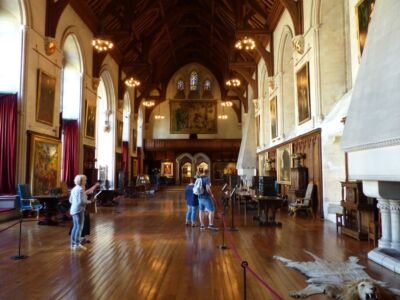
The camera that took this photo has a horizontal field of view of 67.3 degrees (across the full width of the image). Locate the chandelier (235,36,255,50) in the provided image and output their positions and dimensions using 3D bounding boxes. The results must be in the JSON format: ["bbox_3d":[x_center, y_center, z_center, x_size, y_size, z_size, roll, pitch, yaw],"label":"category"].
[{"bbox_3d":[1.885,-4.402,12.499,0.770,0.290,0.770,0,-4,1],"label":"chandelier"}]

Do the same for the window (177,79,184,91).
[{"bbox_3d":[-2.396,-8.170,37.802,0.955,1.550,0.200,0,-4,1],"label":"window"}]

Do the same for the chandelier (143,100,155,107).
[{"bbox_3d":[-4.318,-3.930,25.386,0.970,0.350,0.970,0,-5,1],"label":"chandelier"}]

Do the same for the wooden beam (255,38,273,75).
[{"bbox_3d":[3.795,-5.557,18.022,1.096,2.324,0.320,0,-4,1],"label":"wooden beam"}]

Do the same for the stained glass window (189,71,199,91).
[{"bbox_3d":[-0.751,-9.326,40.312,1.312,2.745,0.250,0,-5,1],"label":"stained glass window"}]

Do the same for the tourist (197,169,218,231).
[{"bbox_3d":[0.215,1.443,8.860,0.520,1.763,0.500,-4,-6,41],"label":"tourist"}]

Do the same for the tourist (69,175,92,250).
[{"bbox_3d":[-2.606,1.339,6.531,0.460,1.593,0.460,1,-5,-17],"label":"tourist"}]

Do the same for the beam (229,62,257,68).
[{"bbox_3d":[3.334,-6.591,23.428,2.164,0.334,0.340,0,-4,1],"label":"beam"}]

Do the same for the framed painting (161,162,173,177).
[{"bbox_3d":[-4.006,2.402,36.854,1.502,1.741,0.100,0,-4,1],"label":"framed painting"}]

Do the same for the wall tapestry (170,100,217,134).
[{"bbox_3d":[-0.782,-4.086,37.303,5.860,4.290,0.080,0,-4,1],"label":"wall tapestry"}]

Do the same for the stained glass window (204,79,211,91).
[{"bbox_3d":[1.045,-8.745,40.232,0.787,1.642,0.250,0,-5,1],"label":"stained glass window"}]

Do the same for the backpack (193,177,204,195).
[{"bbox_3d":[-0.038,1.037,8.727,0.300,0.490,0.200,-4,-6,41],"label":"backpack"}]

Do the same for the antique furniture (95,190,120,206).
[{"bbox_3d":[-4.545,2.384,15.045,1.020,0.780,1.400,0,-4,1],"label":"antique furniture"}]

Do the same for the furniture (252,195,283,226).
[{"bbox_3d":[2.128,1.954,9.690,0.770,0.820,1.550,0,-4,1],"label":"furniture"}]

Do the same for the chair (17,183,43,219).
[{"bbox_3d":[-6.053,1.850,10.747,0.600,1.250,0.600,-1,-5,13],"label":"chair"}]

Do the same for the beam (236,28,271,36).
[{"bbox_3d":[3.267,-7.046,18.148,2.090,0.310,0.340,0,-4,1],"label":"beam"}]

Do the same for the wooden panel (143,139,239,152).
[{"bbox_3d":[-0.733,-0.500,35.076,11.200,1.602,0.250,0,-5,1],"label":"wooden panel"}]

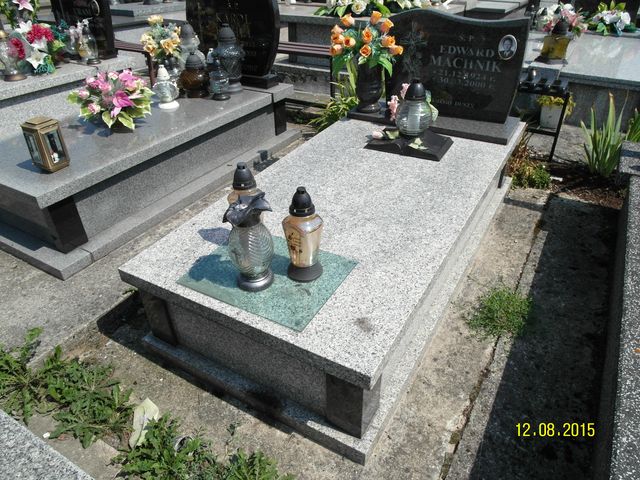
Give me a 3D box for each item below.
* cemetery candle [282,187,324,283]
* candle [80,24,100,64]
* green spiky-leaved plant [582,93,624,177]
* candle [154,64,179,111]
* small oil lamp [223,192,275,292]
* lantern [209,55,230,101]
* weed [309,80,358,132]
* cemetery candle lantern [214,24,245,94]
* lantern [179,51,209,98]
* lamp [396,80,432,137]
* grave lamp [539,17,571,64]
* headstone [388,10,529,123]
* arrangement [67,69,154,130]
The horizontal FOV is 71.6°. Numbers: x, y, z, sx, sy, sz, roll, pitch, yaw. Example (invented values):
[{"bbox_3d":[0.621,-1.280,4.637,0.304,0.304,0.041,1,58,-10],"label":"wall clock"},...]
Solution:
[{"bbox_3d":[-0.052,-0.022,1.431,0.132,0.319,0.132,-2,34,1],"label":"cemetery candle"},{"bbox_3d":[-1.893,-1.602,3.582,0.139,0.287,0.139,16,37,27],"label":"candle"},{"bbox_3d":[1.832,-0.682,2.867,0.280,0.520,0.260,17,39,26],"label":"green spiky-leaved plant"},{"bbox_3d":[-1.085,-1.068,3.068,0.163,0.282,0.163,16,37,27],"label":"candle"},{"bbox_3d":[-0.215,0.010,1.397,0.142,0.314,0.142,-2,34,1],"label":"small oil lamp"},{"bbox_3d":[-0.755,-1.208,3.312,0.153,0.298,0.153,17,39,26],"label":"lantern"},{"bbox_3d":[0.157,-1.056,3.563,0.400,0.460,0.400,17,39,26],"label":"weed"},{"bbox_3d":[-0.687,-1.391,3.408,0.235,0.488,0.235,-2,34,1],"label":"cemetery candle lantern"},{"bbox_3d":[-0.963,-1.263,3.392,0.230,0.313,0.230,17,39,26],"label":"lantern"},{"bbox_3d":[0.513,-0.710,2.395,0.196,0.283,0.196,17,39,26],"label":"lamp"},{"bbox_3d":[1.908,-1.612,3.573,0.188,0.327,0.188,16,37,27],"label":"grave lamp"},{"bbox_3d":[0.740,-0.992,2.510,0.733,0.559,0.084,17,38,27],"label":"headstone"},{"bbox_3d":[-1.263,-0.860,2.739,0.485,0.327,0.455,16,37,27],"label":"arrangement"}]

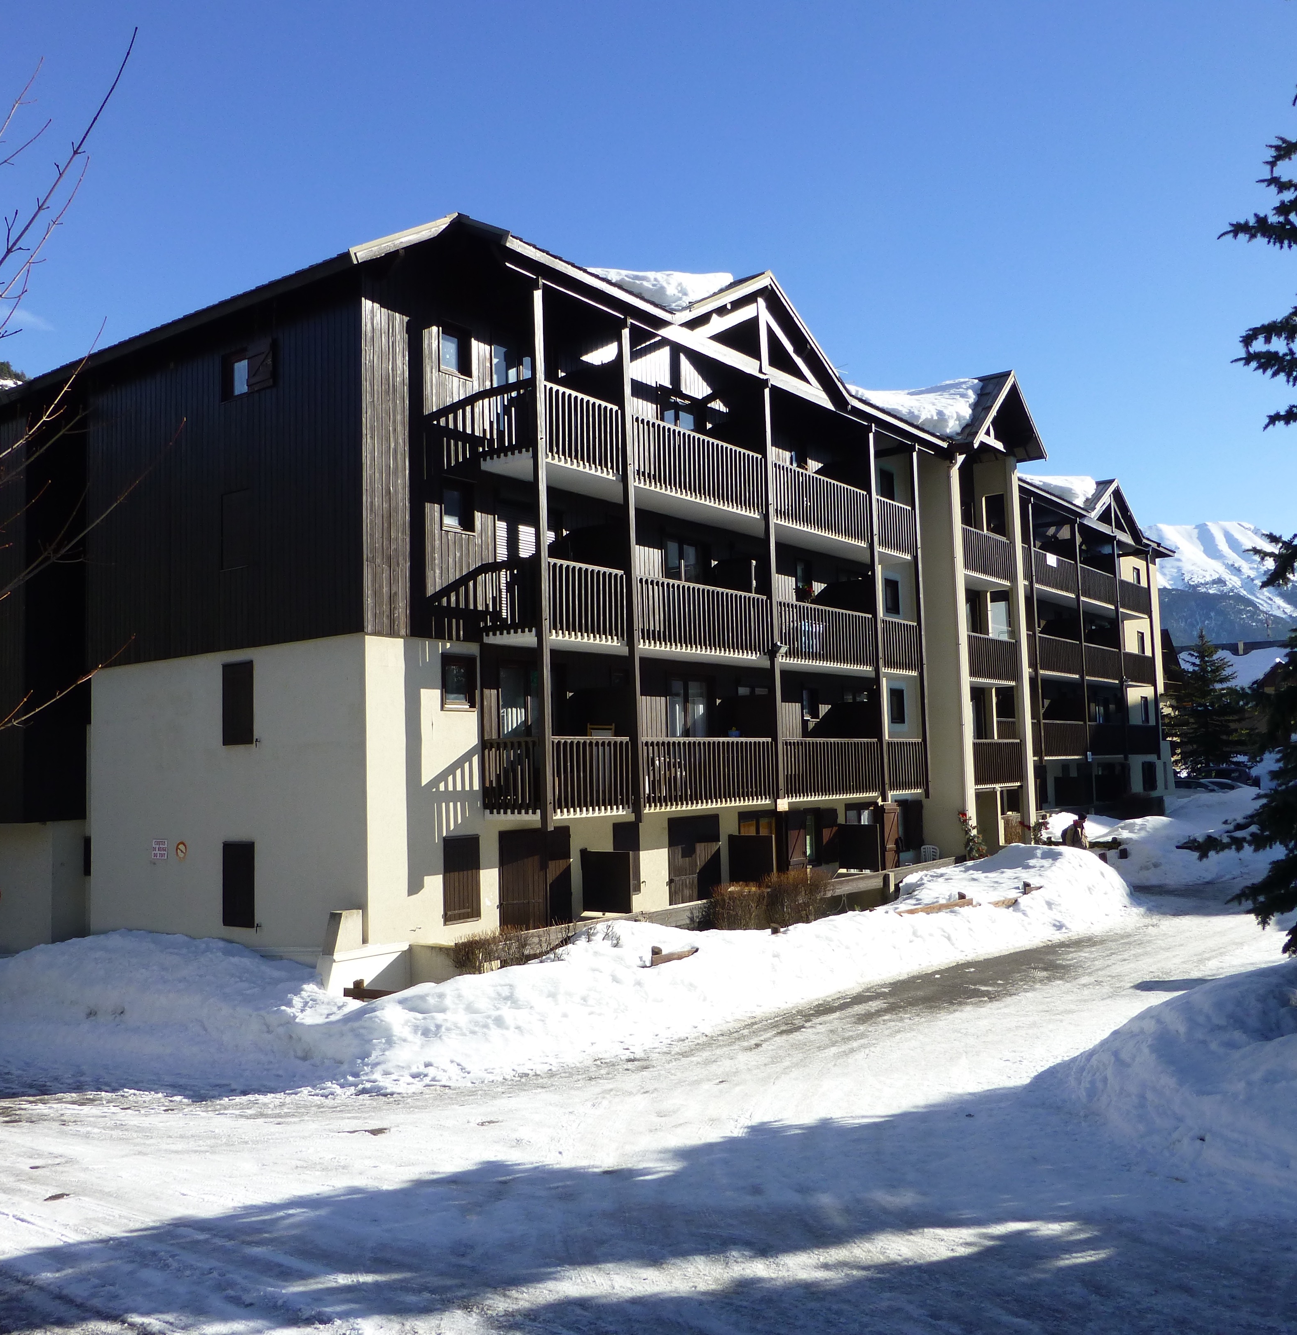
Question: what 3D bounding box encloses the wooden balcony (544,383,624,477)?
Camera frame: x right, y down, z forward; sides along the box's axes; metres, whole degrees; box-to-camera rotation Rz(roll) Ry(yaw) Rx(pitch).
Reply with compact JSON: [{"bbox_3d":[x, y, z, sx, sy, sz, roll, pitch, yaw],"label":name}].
[{"bbox_3d":[-0.984,-3.679,19.448,0.100,1.230,1.950,-5,-5,37],"label":"wooden balcony"}]

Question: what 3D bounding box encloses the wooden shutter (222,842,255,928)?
[{"bbox_3d":[-6.231,3.306,18.788,0.820,1.300,0.050,-5,-5,37],"label":"wooden shutter"}]

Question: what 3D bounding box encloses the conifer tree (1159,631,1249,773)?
[{"bbox_3d":[31.530,2.189,70.000,5.600,8.614,5.600,-5,-6,37],"label":"conifer tree"}]

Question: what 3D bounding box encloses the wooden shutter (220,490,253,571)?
[{"bbox_3d":[-6.117,-2.040,18.318,0.775,1.165,0.050,-5,-6,37],"label":"wooden shutter"}]

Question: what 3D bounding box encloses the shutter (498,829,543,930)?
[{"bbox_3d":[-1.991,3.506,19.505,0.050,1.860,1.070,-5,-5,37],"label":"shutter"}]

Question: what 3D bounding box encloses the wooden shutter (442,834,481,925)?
[{"bbox_3d":[-2.782,3.174,18.478,0.050,1.290,0.750,-5,-5,37],"label":"wooden shutter"}]

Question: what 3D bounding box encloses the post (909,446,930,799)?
[{"bbox_3d":[6.244,-1.064,28.466,0.140,8.142,0.140,-5,-6,37],"label":"post"}]

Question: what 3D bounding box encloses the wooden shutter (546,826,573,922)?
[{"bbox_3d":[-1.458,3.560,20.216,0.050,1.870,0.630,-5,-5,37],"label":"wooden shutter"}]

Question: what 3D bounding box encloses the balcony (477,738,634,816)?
[{"bbox_3d":[-1.332,1.734,19.429,1.360,1.210,2.200,-5,-5,37],"label":"balcony"}]

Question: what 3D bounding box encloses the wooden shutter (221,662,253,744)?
[{"bbox_3d":[-6.022,0.529,18.094,0.758,1.223,0.050,-5,-6,37],"label":"wooden shutter"}]

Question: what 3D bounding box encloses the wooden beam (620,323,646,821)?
[{"bbox_3d":[-0.268,-1.584,19.767,0.140,8.042,0.140,-5,-6,37],"label":"wooden beam"}]

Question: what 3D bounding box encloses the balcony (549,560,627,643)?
[{"bbox_3d":[-1.213,-0.925,18.974,0.800,1.192,1.893,-5,-6,37],"label":"balcony"}]

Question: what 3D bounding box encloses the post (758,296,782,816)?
[{"bbox_3d":[2.295,-2.214,23.616,0.180,9.840,0.180,-5,-5,37],"label":"post"}]

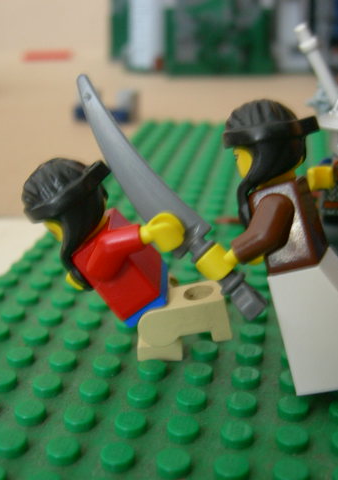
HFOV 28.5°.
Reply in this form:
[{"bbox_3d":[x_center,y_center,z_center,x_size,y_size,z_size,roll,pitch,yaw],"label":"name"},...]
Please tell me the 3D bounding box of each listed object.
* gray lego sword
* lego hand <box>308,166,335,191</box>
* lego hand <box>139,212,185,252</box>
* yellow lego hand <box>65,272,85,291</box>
[{"bbox_3d":[-0.001,-0.005,0.103,0.008,0.048,0.004,-34,20,11],"label":"gray lego sword"},{"bbox_3d":[0.032,-0.013,0.140,0.006,0.005,0.007,-10,-2,12],"label":"lego hand"},{"bbox_3d":[-0.001,-0.001,0.101,0.007,0.005,0.006,-10,39,13],"label":"lego hand"},{"bbox_3d":[-0.016,0.007,0.121,0.007,0.005,0.006,-28,18,16],"label":"yellow lego hand"}]

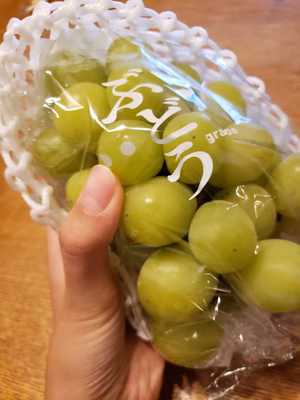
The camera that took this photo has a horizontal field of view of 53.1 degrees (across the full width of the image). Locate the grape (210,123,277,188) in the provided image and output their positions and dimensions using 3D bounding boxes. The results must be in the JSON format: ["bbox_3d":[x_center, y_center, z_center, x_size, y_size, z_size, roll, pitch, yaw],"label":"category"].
[{"bbox_3d":[0.040,-0.019,0.129,0.028,0.027,0.027,0,49,0],"label":"grape"}]

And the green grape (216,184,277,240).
[{"bbox_3d":[0.045,0.006,0.140,0.027,0.028,0.027,-7,51,0],"label":"green grape"}]

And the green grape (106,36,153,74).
[{"bbox_3d":[-0.010,-0.072,0.157,0.026,0.027,0.026,0,49,0],"label":"green grape"}]

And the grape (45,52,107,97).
[{"bbox_3d":[-0.038,-0.062,0.152,0.029,0.028,0.029,-7,51,0],"label":"grape"}]

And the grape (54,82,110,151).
[{"bbox_3d":[-0.031,-0.038,0.136,0.026,0.029,0.026,-7,51,0],"label":"grape"}]

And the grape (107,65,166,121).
[{"bbox_3d":[-0.006,-0.049,0.140,0.027,0.028,0.027,-7,51,0],"label":"grape"}]

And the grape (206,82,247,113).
[{"bbox_3d":[0.039,-0.050,0.163,0.026,0.028,0.026,-7,51,0],"label":"grape"}]

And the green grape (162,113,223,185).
[{"bbox_3d":[0.017,-0.021,0.120,0.025,0.028,0.025,-4,25,5],"label":"green grape"}]

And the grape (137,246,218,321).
[{"bbox_3d":[0.010,0.029,0.105,0.028,0.027,0.026,0,49,0],"label":"grape"}]

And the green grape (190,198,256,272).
[{"bbox_3d":[0.029,0.015,0.120,0.027,0.029,0.027,-7,51,0],"label":"green grape"}]

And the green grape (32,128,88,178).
[{"bbox_3d":[-0.045,-0.024,0.151,0.027,0.027,0.027,-7,51,0],"label":"green grape"}]

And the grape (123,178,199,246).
[{"bbox_3d":[0.004,0.004,0.113,0.028,0.026,0.026,0,49,0],"label":"grape"}]

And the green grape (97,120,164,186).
[{"bbox_3d":[-0.008,-0.019,0.122,0.026,0.027,0.026,0,49,0],"label":"green grape"}]

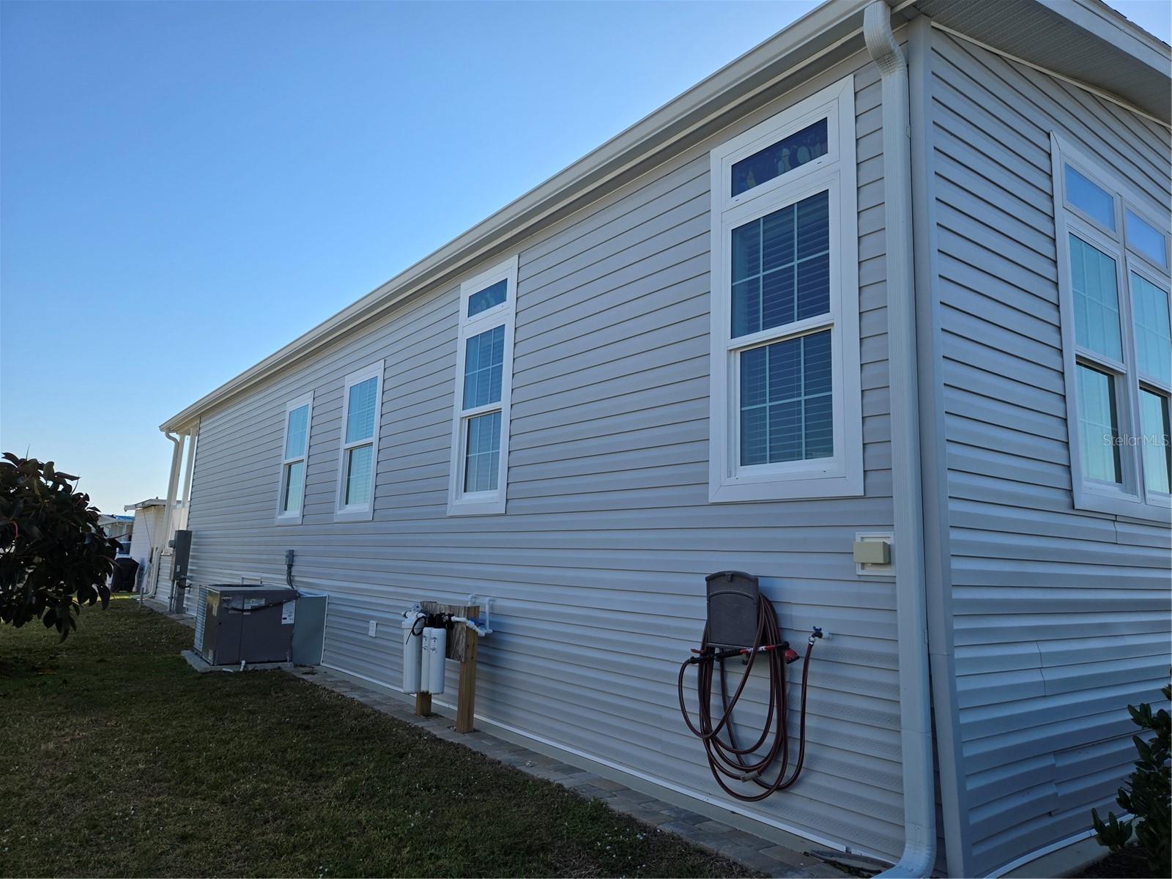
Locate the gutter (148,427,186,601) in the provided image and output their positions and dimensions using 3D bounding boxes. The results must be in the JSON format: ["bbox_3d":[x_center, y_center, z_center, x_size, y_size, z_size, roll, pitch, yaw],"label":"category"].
[{"bbox_3d":[-9.112,1.607,16.844,0.214,3.597,0.256,8,-11,-37],"label":"gutter"}]

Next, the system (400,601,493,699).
[{"bbox_3d":[-1.156,1.659,6.206,0.288,0.656,1.040,8,-11,-37],"label":"system"}]

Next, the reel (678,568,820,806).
[{"bbox_3d":[0.788,1.211,3.856,0.224,1.091,0.797,8,-11,-37],"label":"reel"}]

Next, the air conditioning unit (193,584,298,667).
[{"bbox_3d":[-3.866,2.068,8.800,0.794,0.758,1.152,8,-11,-37],"label":"air conditioning unit"}]

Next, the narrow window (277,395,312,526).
[{"bbox_3d":[-3.831,0.292,10.274,0.090,1.683,1.088,8,-11,-37],"label":"narrow window"}]

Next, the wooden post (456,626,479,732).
[{"bbox_3d":[-0.906,1.792,6.039,0.090,0.890,0.090,8,-11,-37],"label":"wooden post"}]

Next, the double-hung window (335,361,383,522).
[{"bbox_3d":[-2.481,0.058,8.554,0.090,1.699,1.101,8,-11,-37],"label":"double-hung window"}]

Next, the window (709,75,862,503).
[{"bbox_3d":[1.022,-0.728,4.125,0.090,2.106,0.950,8,-11,-37],"label":"window"}]

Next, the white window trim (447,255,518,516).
[{"bbox_3d":[-0.861,-0.405,6.524,0.090,2.090,0.947,8,-11,-37],"label":"white window trim"}]

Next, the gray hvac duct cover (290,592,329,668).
[{"bbox_3d":[-3.311,2.155,8.968,0.304,0.771,0.848,8,-11,-37],"label":"gray hvac duct cover"}]

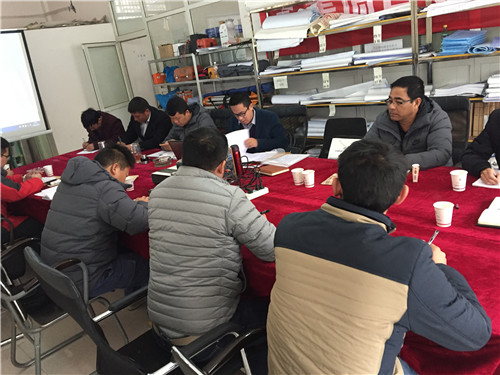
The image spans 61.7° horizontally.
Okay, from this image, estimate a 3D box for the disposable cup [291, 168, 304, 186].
[{"bbox_3d":[0.282,-0.059,2.427,0.075,0.086,0.075,-8,17,2],"label":"disposable cup"}]

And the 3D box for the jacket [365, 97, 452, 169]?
[{"bbox_3d":[0.919,-0.200,2.389,0.600,0.640,0.480,5,23,36],"label":"jacket"}]

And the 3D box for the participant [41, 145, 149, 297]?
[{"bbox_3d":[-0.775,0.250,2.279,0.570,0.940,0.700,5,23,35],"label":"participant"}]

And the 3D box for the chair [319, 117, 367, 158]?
[{"bbox_3d":[0.651,-0.008,3.168,0.470,0.940,0.560,7,22,41],"label":"chair"}]

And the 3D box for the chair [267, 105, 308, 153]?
[{"bbox_3d":[0.168,-0.084,3.282,0.560,1.030,0.600,5,23,35],"label":"chair"}]

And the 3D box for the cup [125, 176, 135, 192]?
[{"bbox_3d":[-0.816,-0.024,2.840,0.075,0.086,0.075,-8,17,0],"label":"cup"}]

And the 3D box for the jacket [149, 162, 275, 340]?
[{"bbox_3d":[-0.159,0.213,1.756,0.570,0.640,0.540,2,21,28],"label":"jacket"}]

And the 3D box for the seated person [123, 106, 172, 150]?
[{"bbox_3d":[-0.901,-0.252,3.927,0.580,1.220,0.780,5,23,36],"label":"seated person"}]

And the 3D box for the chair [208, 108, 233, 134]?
[{"bbox_3d":[-0.381,-0.129,3.670,0.560,1.000,0.600,5,23,36],"label":"chair"}]

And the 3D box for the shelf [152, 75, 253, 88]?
[{"bbox_3d":[-0.531,-1.453,5.673,1.785,0.050,0.420,5,23,36],"label":"shelf"}]

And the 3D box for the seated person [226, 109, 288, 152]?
[{"bbox_3d":[0.085,-0.140,3.387,0.550,1.220,0.700,5,21,38],"label":"seated person"}]

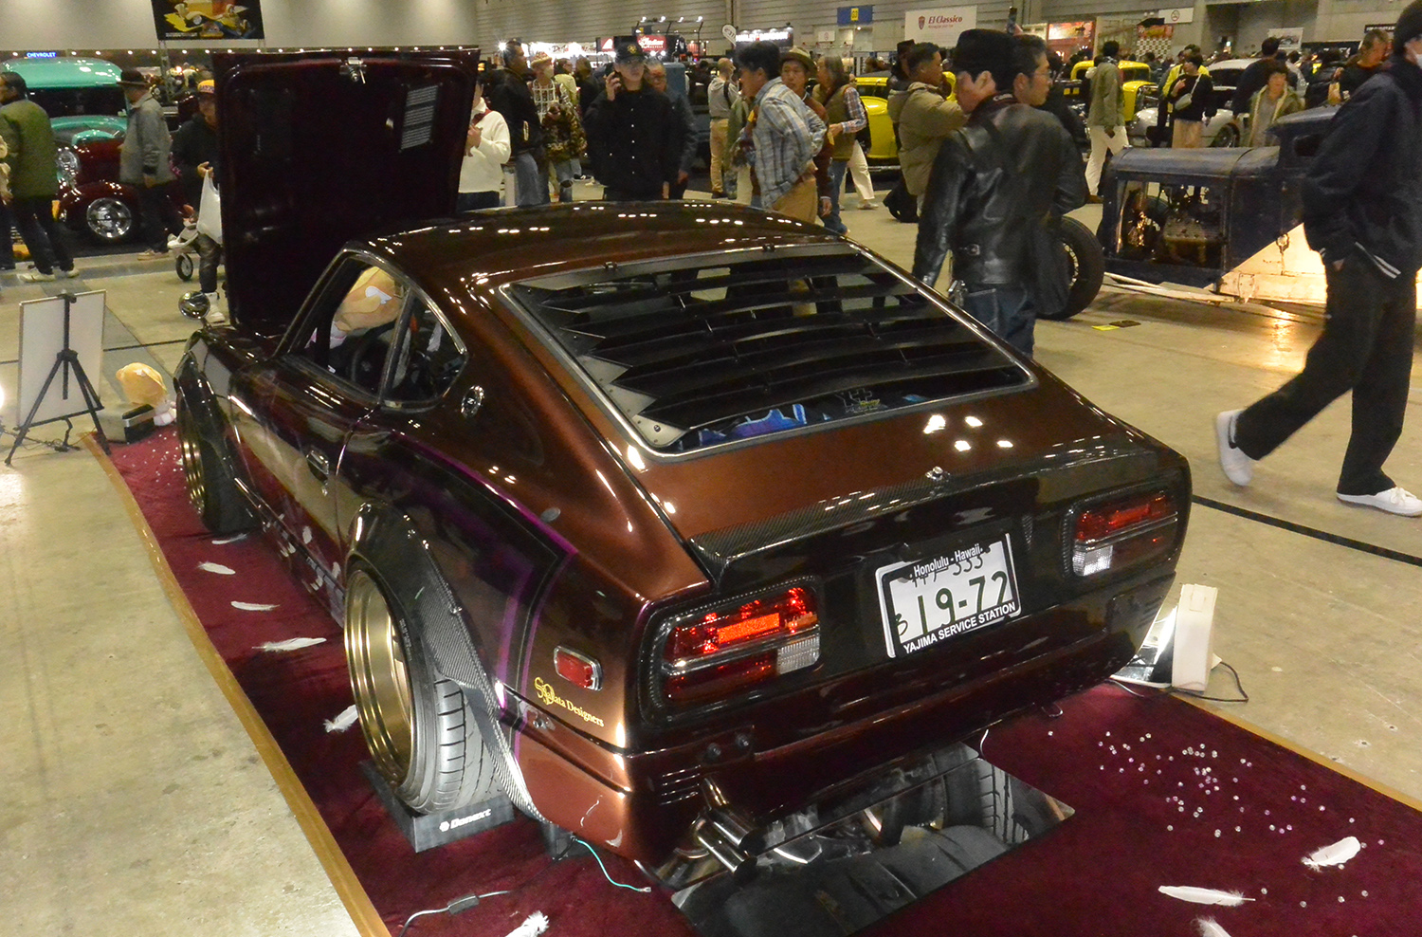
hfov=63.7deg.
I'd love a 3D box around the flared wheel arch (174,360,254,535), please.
[{"bbox_3d":[-1.946,-0.185,4.417,0.180,0.490,0.920,-12,22,-29],"label":"flared wheel arch"}]

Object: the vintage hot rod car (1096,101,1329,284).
[{"bbox_3d":[3.711,-1.565,7.087,3.350,1.380,1.600,15,25,39],"label":"vintage hot rod car"}]

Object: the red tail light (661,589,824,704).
[{"bbox_3d":[0.048,0.288,1.908,0.300,0.132,0.065,-12,12,-29],"label":"red tail light"}]

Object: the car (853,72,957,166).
[{"bbox_3d":[2.379,-5.110,17.095,4.000,1.520,1.680,-17,25,-38],"label":"car"}]

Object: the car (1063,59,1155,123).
[{"bbox_3d":[8.255,-7.182,22.628,1.680,1.600,3.950,-12,22,-29],"label":"car"}]

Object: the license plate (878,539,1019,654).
[{"bbox_3d":[0.453,0.234,2.153,0.333,0.170,0.020,-12,5,-29],"label":"license plate"}]

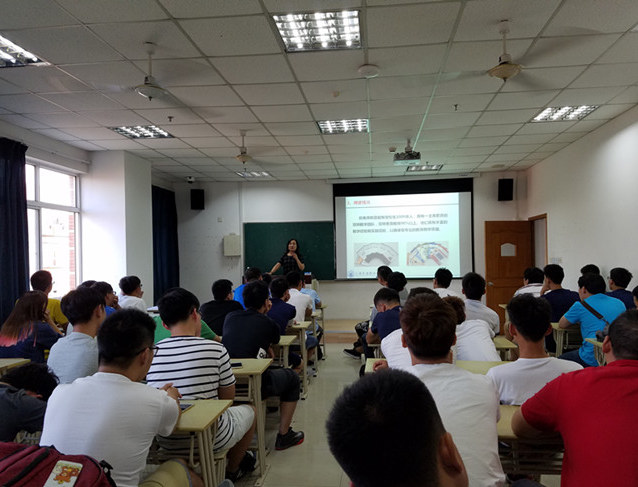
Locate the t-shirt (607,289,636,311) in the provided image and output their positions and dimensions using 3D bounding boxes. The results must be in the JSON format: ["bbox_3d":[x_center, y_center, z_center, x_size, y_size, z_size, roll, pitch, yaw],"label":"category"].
[{"bbox_3d":[2.902,0.692,4.820,0.450,0.560,0.340,0,-2,-3],"label":"t-shirt"}]

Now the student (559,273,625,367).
[{"bbox_3d":[2.301,0.864,4.253,0.580,1.230,0.850,0,-2,-3],"label":"student"}]

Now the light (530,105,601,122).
[{"bbox_3d":[2.676,-1.434,5.359,0.590,0.080,0.590,-1,-1,7],"label":"light"}]

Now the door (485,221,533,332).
[{"bbox_3d":[3.359,0.602,8.578,0.848,2.010,0.051,-1,-2,-6],"label":"door"}]

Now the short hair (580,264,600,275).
[{"bbox_3d":[3.467,0.396,6.232,0.185,0.200,0.215,0,-1,-23],"label":"short hair"}]

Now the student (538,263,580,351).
[{"bbox_3d":[2.401,0.867,5.078,0.550,1.270,0.850,0,-2,-3],"label":"student"}]

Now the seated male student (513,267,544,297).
[{"bbox_3d":[2.508,0.911,5.970,0.520,1.230,0.850,0,-2,-3],"label":"seated male student"}]

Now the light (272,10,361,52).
[{"bbox_3d":[0.013,-1.440,3.255,0.590,0.080,0.590,-1,-1,7],"label":"light"}]

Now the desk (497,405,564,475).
[{"bbox_3d":[0.791,1.167,2.200,1.180,0.740,0.460,-1,-1,7],"label":"desk"}]

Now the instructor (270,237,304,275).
[{"bbox_3d":[-0.532,0.714,8.860,0.600,1.580,0.380,-1,-1,7],"label":"instructor"}]

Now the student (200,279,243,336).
[{"bbox_3d":[-0.947,0.965,4.940,0.530,1.244,0.755,-1,-2,13],"label":"student"}]

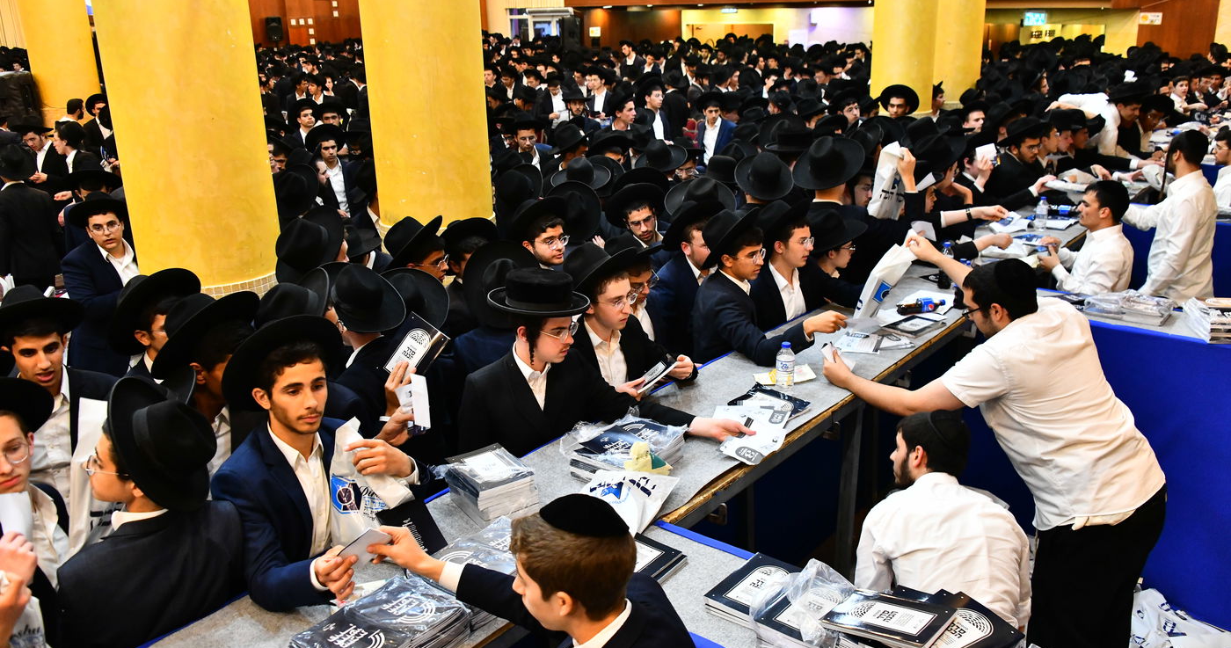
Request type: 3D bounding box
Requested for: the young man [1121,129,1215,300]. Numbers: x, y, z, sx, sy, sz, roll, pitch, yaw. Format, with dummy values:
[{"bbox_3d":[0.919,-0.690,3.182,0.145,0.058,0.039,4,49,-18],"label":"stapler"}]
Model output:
[{"bbox_3d":[3.223,-0.274,5.813,0.520,1.808,0.500,14,23,41],"label":"young man"}]

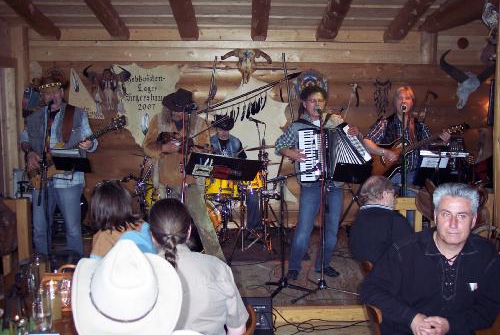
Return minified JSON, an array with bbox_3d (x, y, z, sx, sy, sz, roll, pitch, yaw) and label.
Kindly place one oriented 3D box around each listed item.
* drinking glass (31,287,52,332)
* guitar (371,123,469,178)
[{"bbox_3d":[-0.787,0.541,2.130,0.072,0.150,0.072,0,5,0],"label":"drinking glass"},{"bbox_3d":[1.638,-0.220,5.400,1.000,0.380,0.110,-25,-1,8],"label":"guitar"}]

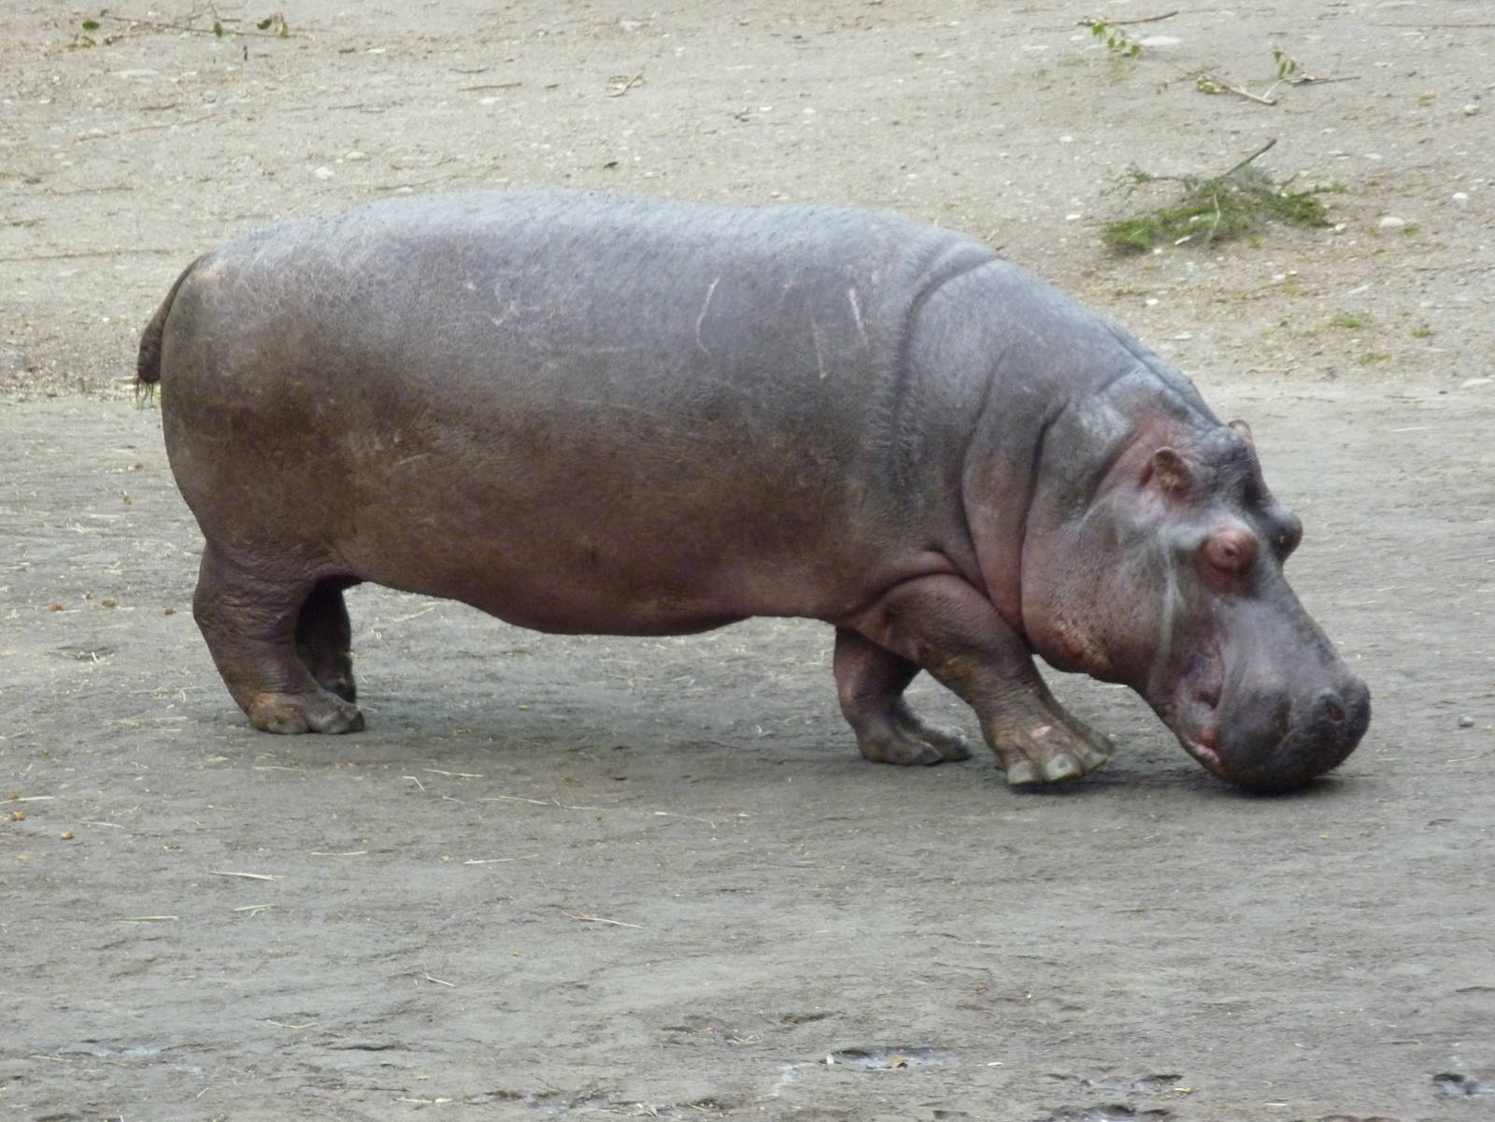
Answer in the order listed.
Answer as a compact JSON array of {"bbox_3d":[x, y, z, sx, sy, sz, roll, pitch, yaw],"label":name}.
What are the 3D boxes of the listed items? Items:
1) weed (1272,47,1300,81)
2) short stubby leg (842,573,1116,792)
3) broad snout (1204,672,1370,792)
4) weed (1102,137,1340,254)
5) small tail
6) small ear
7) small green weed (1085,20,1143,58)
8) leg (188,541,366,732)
[{"bbox_3d":[1.889,-1.743,45.500,0.100,0.110,0.085,0,8,0],"label":"weed"},{"bbox_3d":[0.580,0.301,32.600,0.600,0.500,0.310,4,9,24],"label":"short stubby leg"},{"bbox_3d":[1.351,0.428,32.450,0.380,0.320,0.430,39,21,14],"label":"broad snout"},{"bbox_3d":[1.511,-1.167,41.500,0.740,0.240,0.580,0,8,0],"label":"weed"},{"bbox_3d":[-1.507,-0.601,33.600,0.150,0.360,0.090,4,9,24],"label":"small tail"},{"bbox_3d":[1.056,-0.228,32.350,0.100,0.115,0.060,-18,0,-25],"label":"small ear"},{"bbox_3d":[1.300,-1.854,46.000,0.205,0.125,0.150,0,8,0],"label":"small green weed"},{"bbox_3d":[-1.200,0.201,33.200,0.380,0.460,0.280,4,9,24],"label":"leg"}]

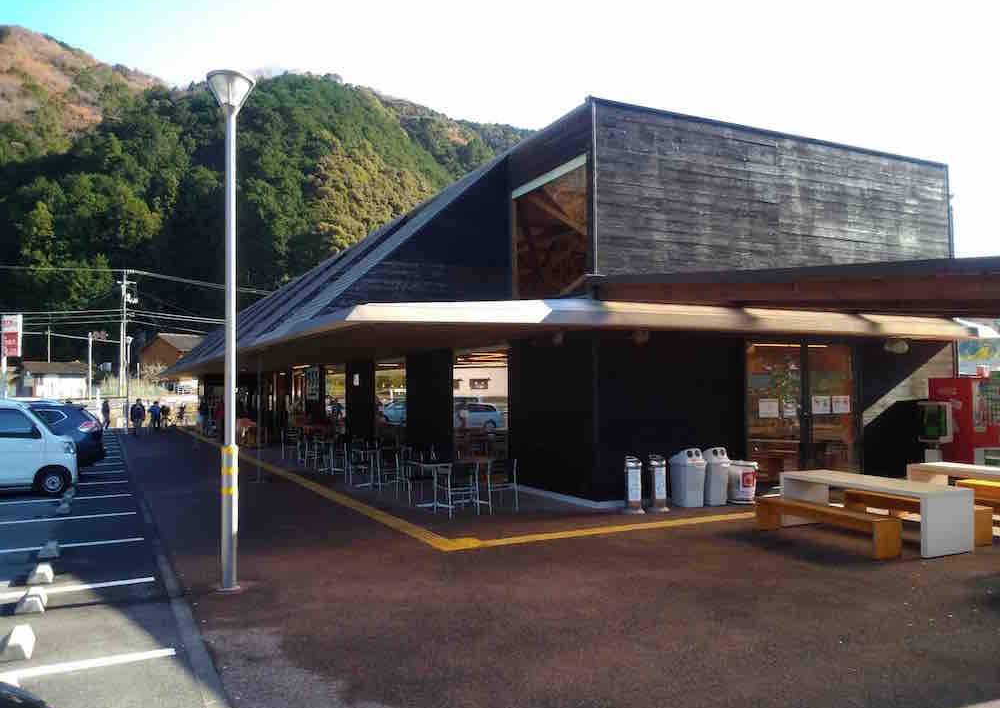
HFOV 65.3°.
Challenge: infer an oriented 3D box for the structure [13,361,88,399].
[{"bbox_3d":[-44.275,2.616,77.000,6.702,3.653,5.000,1,-3,-27],"label":"structure"}]

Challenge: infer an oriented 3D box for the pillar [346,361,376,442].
[{"bbox_3d":[-4.472,1.637,25.339,0.260,2.860,2.850,0,-3,-27],"label":"pillar"}]

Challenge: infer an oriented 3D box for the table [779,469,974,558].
[{"bbox_3d":[4.678,1.964,9.865,0.794,0.721,2.235,0,-2,-23],"label":"table"}]

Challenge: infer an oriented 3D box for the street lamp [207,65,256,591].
[{"bbox_3d":[-2.725,-0.267,7.924,0.490,5.193,0.490,-1,-3,0],"label":"street lamp"}]

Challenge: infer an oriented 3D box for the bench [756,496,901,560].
[{"bbox_3d":[4.035,2.134,9.731,0.427,0.440,1.905,1,-3,-22],"label":"bench"}]

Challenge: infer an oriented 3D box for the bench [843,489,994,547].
[{"bbox_3d":[5.465,2.148,10.312,0.427,0.440,1.905,0,-3,-21],"label":"bench"}]

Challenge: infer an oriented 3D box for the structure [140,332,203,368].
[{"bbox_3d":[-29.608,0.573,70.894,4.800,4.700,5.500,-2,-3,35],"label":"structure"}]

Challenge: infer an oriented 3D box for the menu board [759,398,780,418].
[{"bbox_3d":[5.058,1.004,14.639,0.510,0.356,0.030,1,-3,-27],"label":"menu board"}]

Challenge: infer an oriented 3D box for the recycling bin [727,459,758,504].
[{"bbox_3d":[4.022,2.111,12.941,0.460,0.690,0.460,-1,-2,0],"label":"recycling bin"}]

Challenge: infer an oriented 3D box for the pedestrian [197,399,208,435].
[{"bbox_3d":[-12.884,2.704,33.838,0.500,1.640,0.340,0,-2,-21],"label":"pedestrian"}]

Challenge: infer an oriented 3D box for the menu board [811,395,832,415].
[{"bbox_3d":[6.504,1.042,15.779,0.510,0.350,0.030,0,-3,-27],"label":"menu board"}]

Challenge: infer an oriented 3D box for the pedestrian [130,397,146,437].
[{"bbox_3d":[-16.427,2.849,35.451,0.580,1.680,0.360,0,-2,-25],"label":"pedestrian"}]

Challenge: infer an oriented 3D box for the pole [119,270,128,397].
[{"bbox_3d":[-29.887,-1.629,62.000,0.400,10.163,0.400,1,-3,-27],"label":"pole"}]

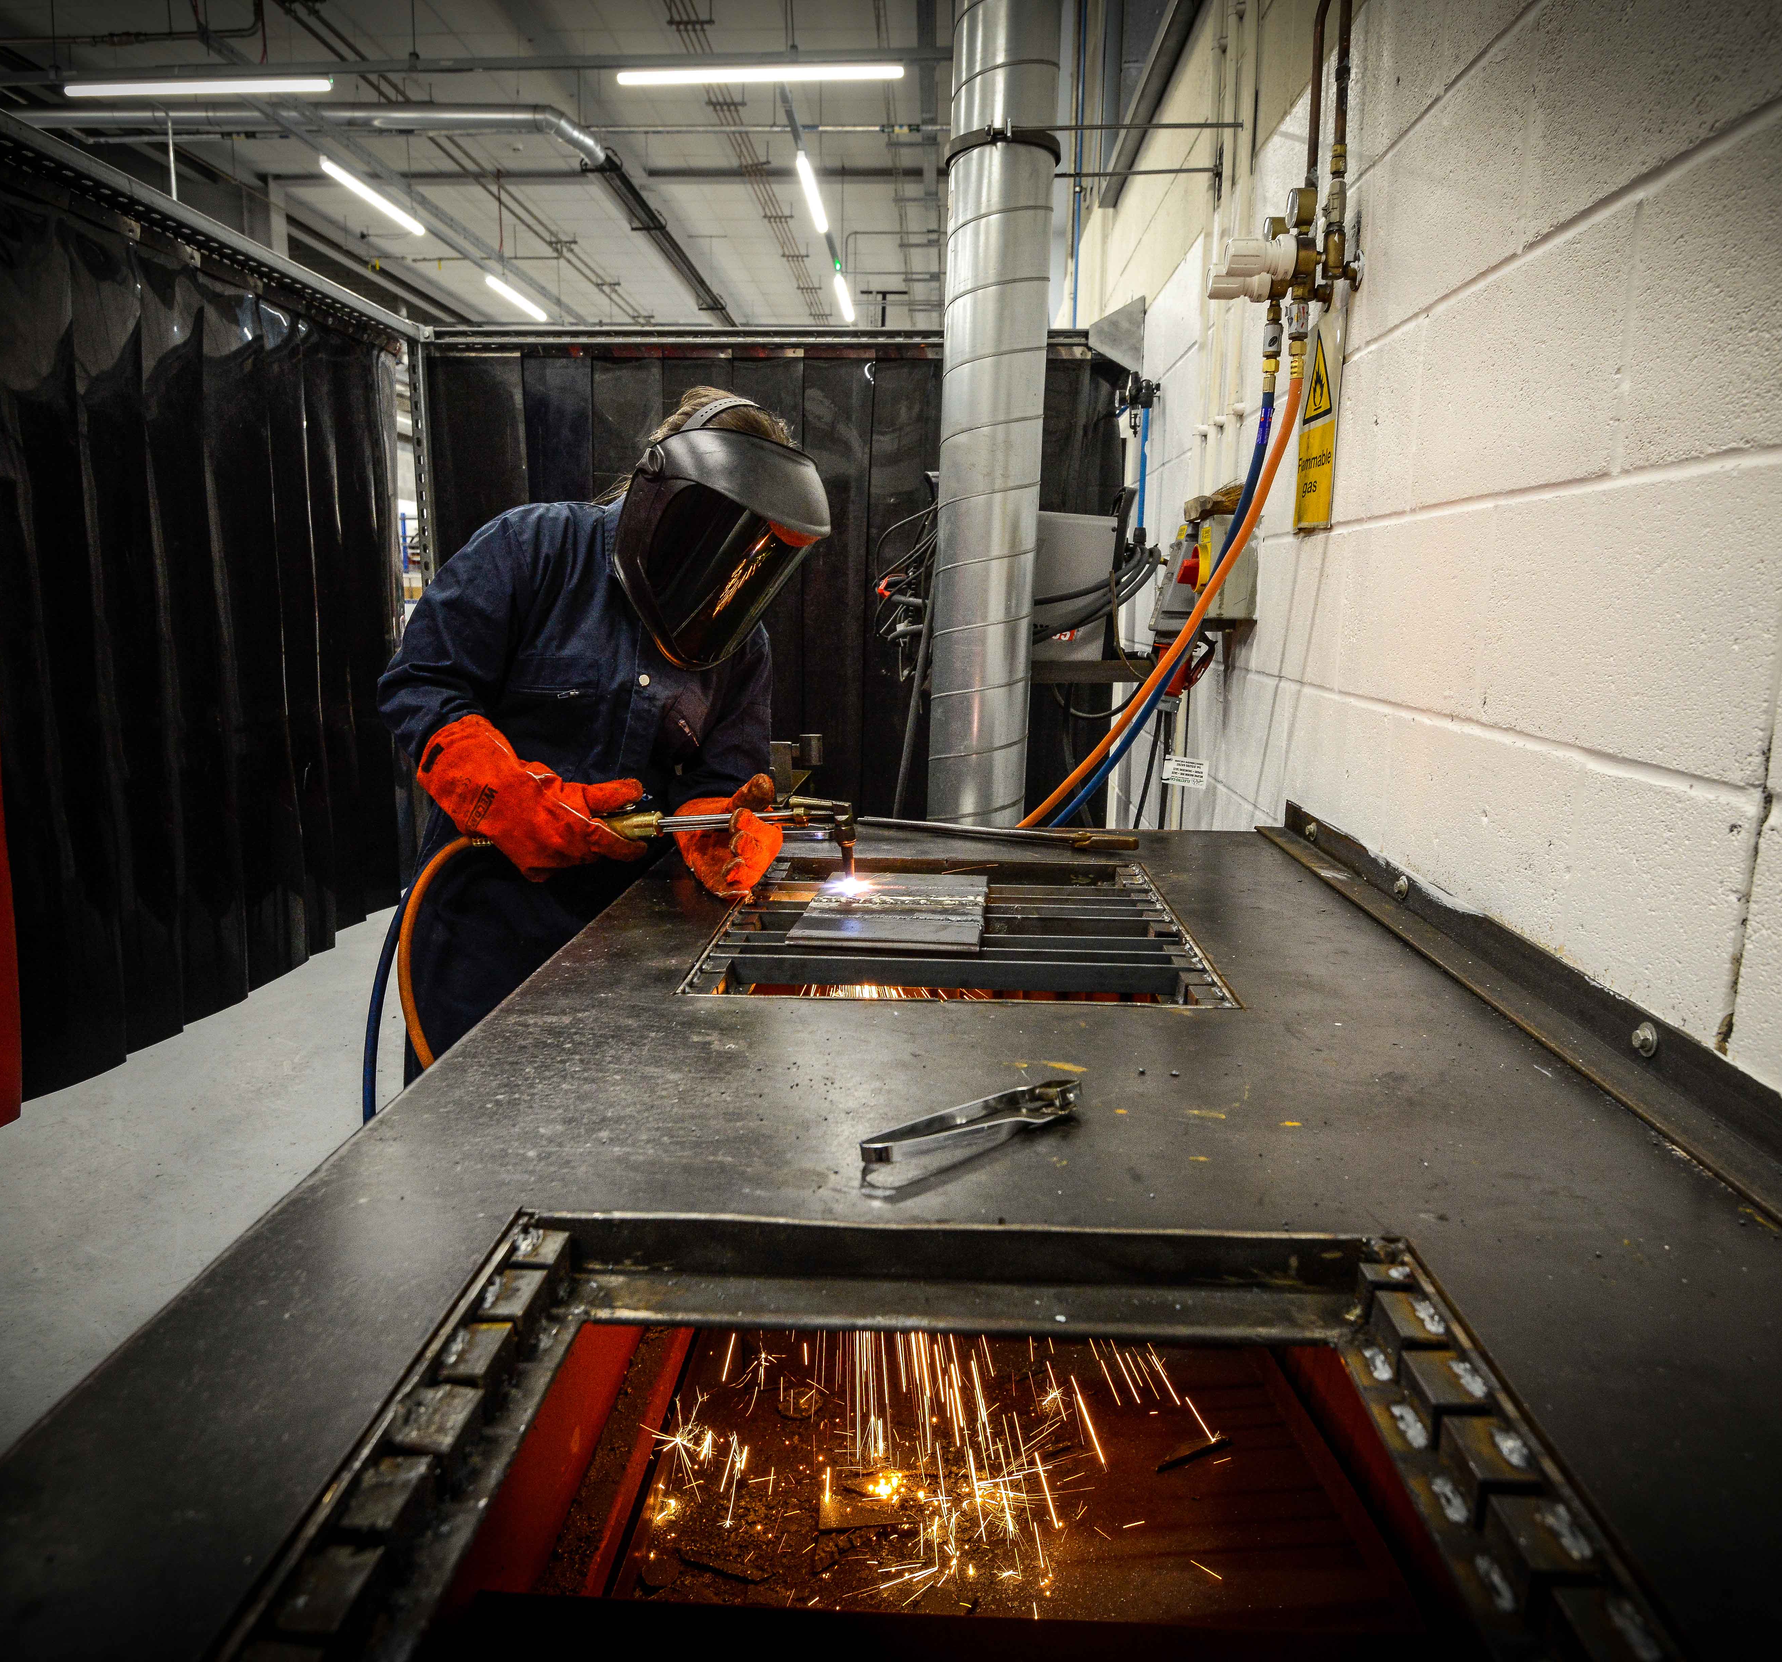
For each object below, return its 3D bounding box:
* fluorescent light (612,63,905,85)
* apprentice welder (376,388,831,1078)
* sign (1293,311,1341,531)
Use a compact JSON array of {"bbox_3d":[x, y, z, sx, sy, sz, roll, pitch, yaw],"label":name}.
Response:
[{"bbox_3d":[-0.675,-3.858,6.359,1.480,0.070,0.070,1,10,3],"label":"fluorescent light"},{"bbox_3d":[-0.346,0.193,1.619,0.500,1.470,0.520,10,14,42],"label":"apprentice welder"},{"bbox_3d":[0.636,-0.604,1.864,0.008,0.295,0.195,1,10,3],"label":"sign"}]

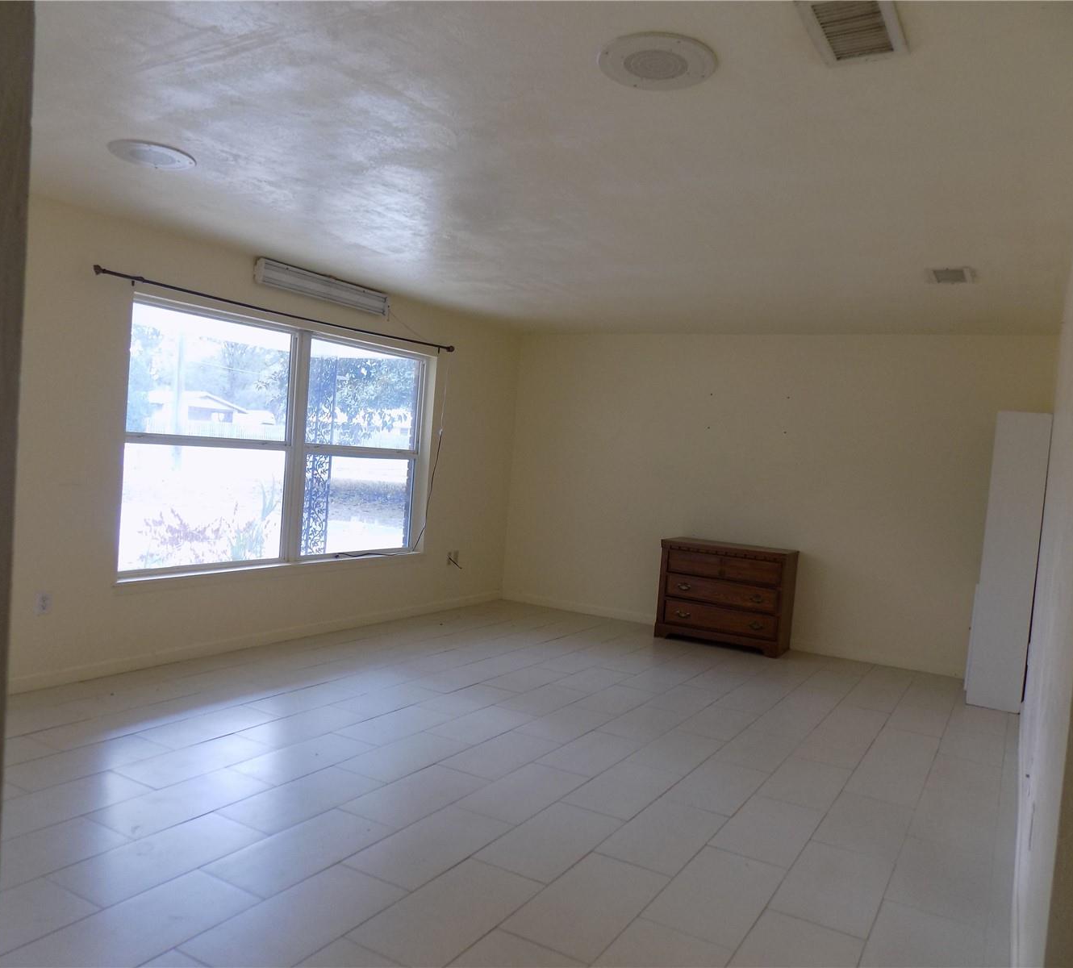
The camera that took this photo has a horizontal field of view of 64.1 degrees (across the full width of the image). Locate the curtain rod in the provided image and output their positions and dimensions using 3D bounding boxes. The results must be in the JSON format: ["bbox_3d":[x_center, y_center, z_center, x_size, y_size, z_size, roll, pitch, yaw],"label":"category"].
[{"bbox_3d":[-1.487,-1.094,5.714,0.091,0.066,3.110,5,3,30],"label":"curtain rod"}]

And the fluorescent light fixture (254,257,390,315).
[{"bbox_3d":[-1.416,-1.316,5.810,0.101,0.161,1.200,5,3,30],"label":"fluorescent light fixture"}]

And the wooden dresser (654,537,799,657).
[{"bbox_3d":[1.495,0.867,6.755,0.983,0.778,0.444,5,3,30],"label":"wooden dresser"}]

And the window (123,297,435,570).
[{"bbox_3d":[-1.610,-0.248,5.888,0.121,1.593,2.710,5,3,30],"label":"window"}]

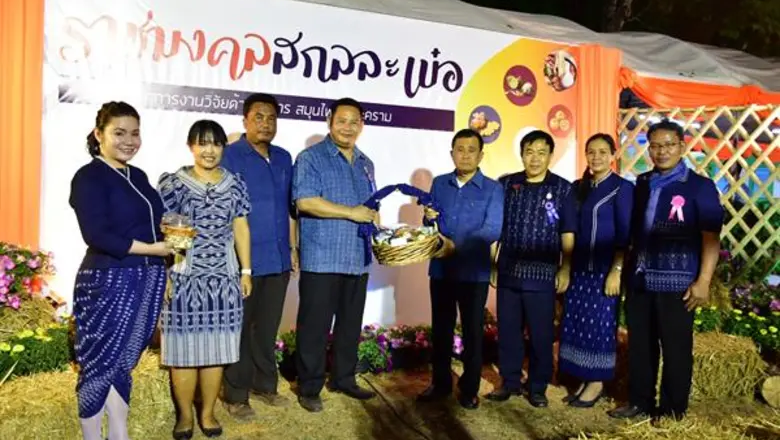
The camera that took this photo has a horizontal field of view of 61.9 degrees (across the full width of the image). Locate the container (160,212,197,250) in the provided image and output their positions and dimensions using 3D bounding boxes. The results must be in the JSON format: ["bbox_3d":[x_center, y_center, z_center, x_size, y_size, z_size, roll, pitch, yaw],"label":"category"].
[{"bbox_3d":[-0.872,0.047,2.680,0.140,0.145,0.140,6,2,-40],"label":"container"}]

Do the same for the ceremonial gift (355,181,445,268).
[{"bbox_3d":[0.069,0.025,3.600,0.460,0.450,0.330,1,0,-3],"label":"ceremonial gift"}]

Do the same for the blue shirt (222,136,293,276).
[{"bbox_3d":[-0.740,-0.075,3.630,0.470,0.750,0.320,0,0,-36],"label":"blue shirt"}]

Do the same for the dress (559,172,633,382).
[{"bbox_3d":[1.220,0.342,3.860,0.440,1.220,0.330,1,0,28],"label":"dress"}]

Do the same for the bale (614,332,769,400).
[{"bbox_3d":[1.938,0.932,4.220,0.840,0.350,0.460,1,0,20],"label":"bale"}]

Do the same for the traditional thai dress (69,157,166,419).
[{"bbox_3d":[-1.187,0.290,2.830,0.360,1.110,0.420,1,1,38],"label":"traditional thai dress"}]

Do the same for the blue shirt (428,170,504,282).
[{"bbox_3d":[0.450,0.038,3.820,0.450,0.650,0.340,1,0,26],"label":"blue shirt"}]

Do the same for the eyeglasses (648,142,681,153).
[{"bbox_3d":[1.505,-0.393,3.550,0.145,0.047,0.140,1,1,40],"label":"eyeglasses"}]

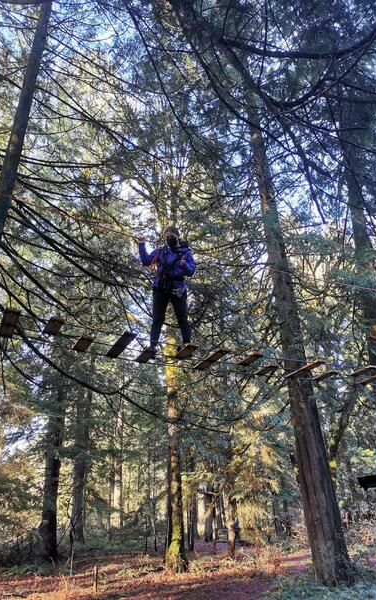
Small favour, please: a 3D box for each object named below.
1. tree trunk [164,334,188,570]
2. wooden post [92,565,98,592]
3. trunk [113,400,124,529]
[{"bbox_3d":[-0.483,4.935,16.119,0.620,7.680,0.620,-1,-25,-2],"label":"tree trunk"},{"bbox_3d":[-2.040,6.077,10.209,0.100,0.550,0.100,3,-25,-10],"label":"wooden post"},{"bbox_3d":[-5.044,11.664,33.905,0.680,8.790,0.680,2,-25,-8],"label":"trunk"}]

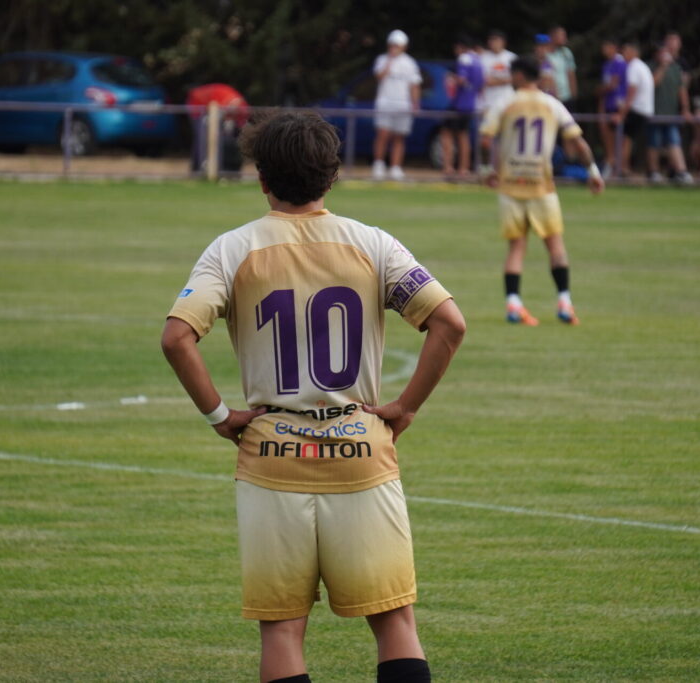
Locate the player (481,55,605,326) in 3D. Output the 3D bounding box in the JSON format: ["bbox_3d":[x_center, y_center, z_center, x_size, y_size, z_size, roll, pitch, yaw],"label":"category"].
[{"bbox_3d":[1.266,-0.994,54.300,0.780,1.765,0.450,1,2,15],"label":"player"}]

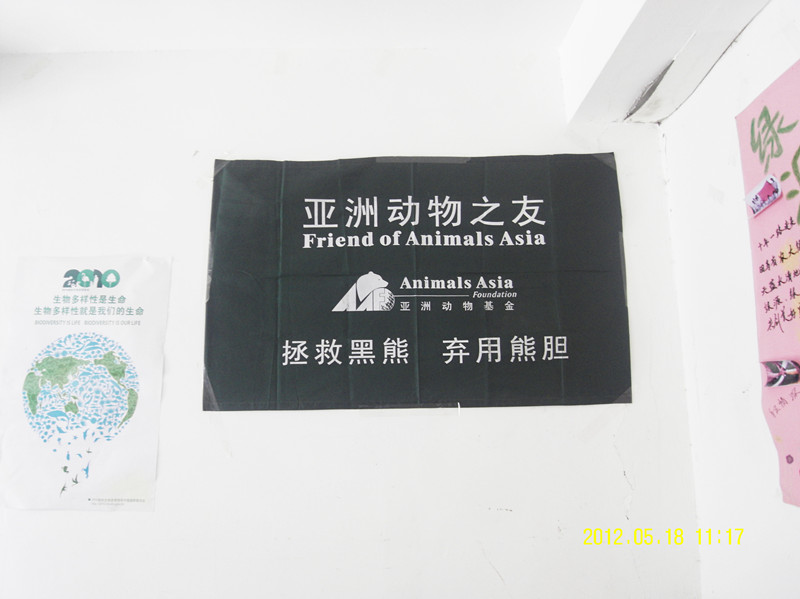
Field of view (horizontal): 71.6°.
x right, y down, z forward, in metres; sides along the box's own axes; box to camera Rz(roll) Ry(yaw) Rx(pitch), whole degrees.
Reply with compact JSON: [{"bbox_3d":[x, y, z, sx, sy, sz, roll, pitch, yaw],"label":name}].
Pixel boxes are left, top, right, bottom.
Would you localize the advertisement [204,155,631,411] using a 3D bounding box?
[{"bbox_3d":[0.057,-0.082,2.010,1.500,0.925,0.020,-1,-9,1],"label":"advertisement"}]

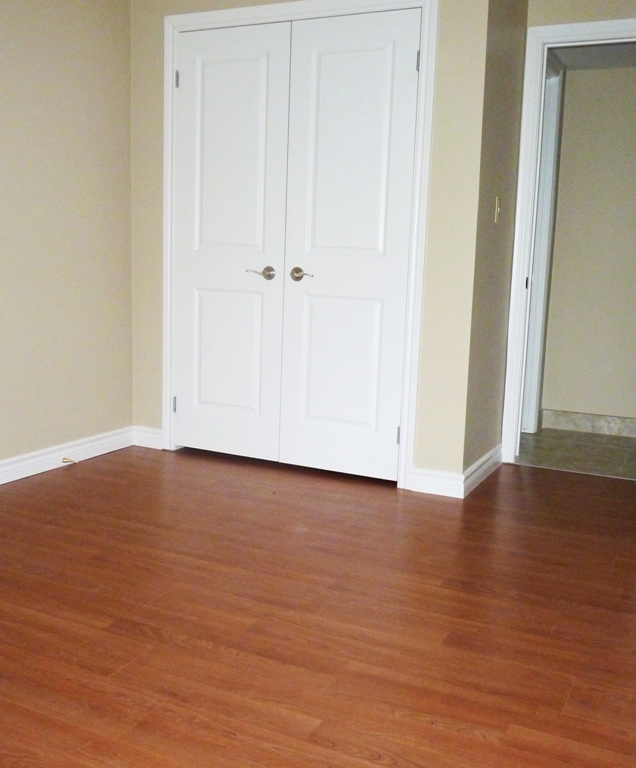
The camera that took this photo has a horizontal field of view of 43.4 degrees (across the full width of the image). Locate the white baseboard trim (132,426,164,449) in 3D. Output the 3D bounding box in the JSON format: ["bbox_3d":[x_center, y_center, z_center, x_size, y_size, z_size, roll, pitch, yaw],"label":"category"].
[{"bbox_3d":[-0.896,0.285,4.216,0.186,0.105,0.018,6,10,25],"label":"white baseboard trim"}]

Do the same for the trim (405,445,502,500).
[{"bbox_3d":[0.694,0.393,3.859,0.239,0.103,0.740,6,10,25],"label":"trim"}]

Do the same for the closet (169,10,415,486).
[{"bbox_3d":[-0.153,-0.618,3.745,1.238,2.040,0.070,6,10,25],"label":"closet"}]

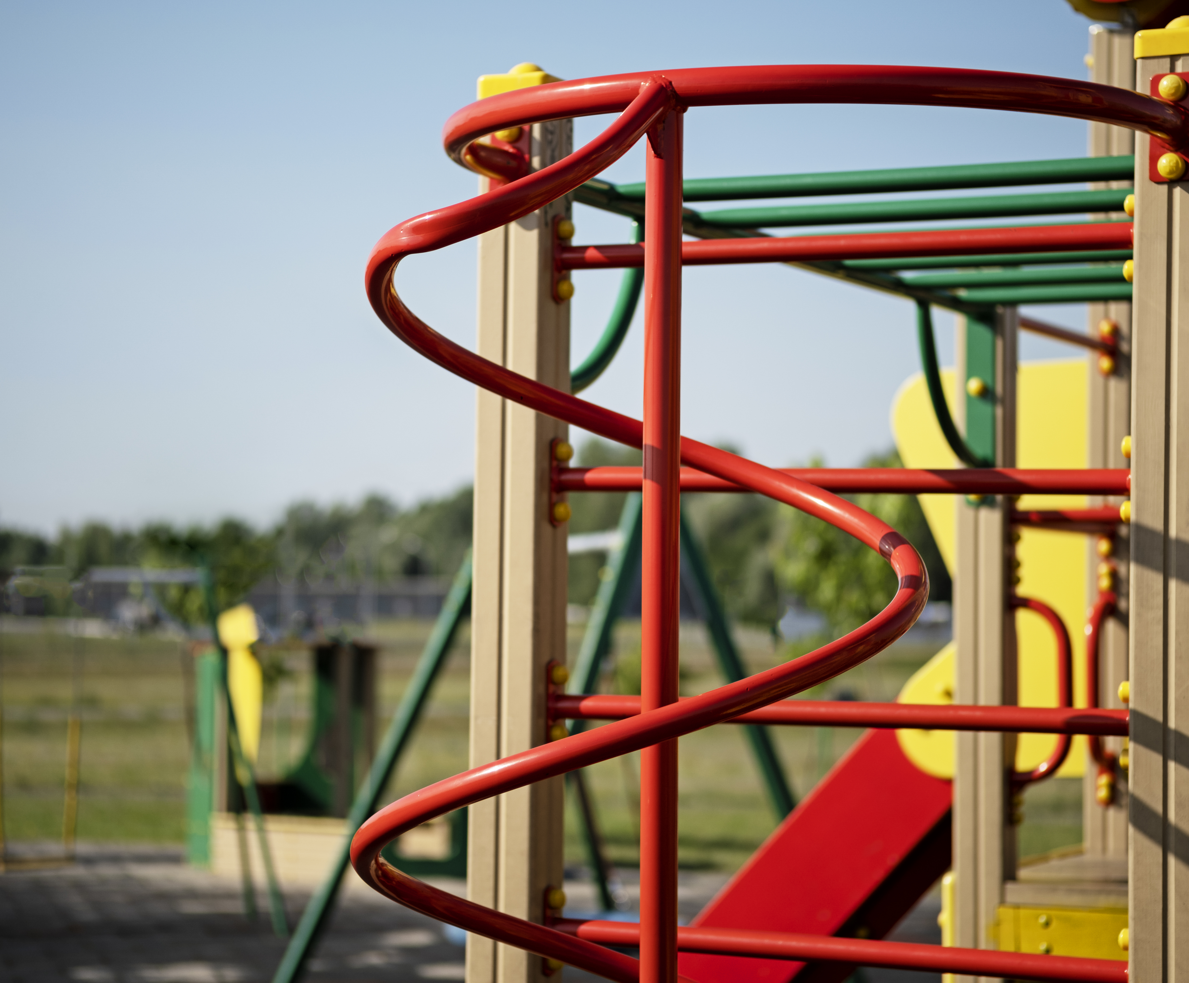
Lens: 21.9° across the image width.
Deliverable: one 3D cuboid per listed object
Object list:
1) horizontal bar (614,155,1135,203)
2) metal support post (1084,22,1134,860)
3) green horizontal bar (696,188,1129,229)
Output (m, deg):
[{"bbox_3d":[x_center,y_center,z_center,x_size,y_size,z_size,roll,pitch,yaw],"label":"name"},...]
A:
[{"bbox_3d":[0.444,-0.450,4.437,0.950,0.034,0.034,0,-2,28],"label":"horizontal bar"},{"bbox_3d":[1.234,0.410,7.325,0.100,3.000,0.100,0,-2,28],"label":"metal support post"},{"bbox_3d":[0.587,-0.438,4.740,0.950,0.034,0.034,0,-2,28],"label":"green horizontal bar"}]

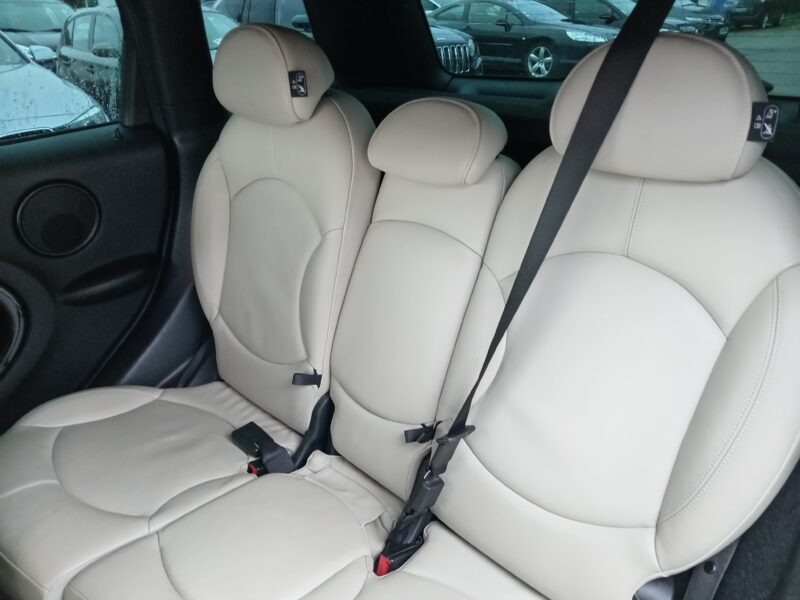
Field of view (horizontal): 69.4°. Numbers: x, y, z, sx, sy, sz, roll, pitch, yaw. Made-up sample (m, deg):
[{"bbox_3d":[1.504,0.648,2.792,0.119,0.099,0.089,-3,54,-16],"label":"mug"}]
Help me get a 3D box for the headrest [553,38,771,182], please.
[{"bbox_3d":[0.307,-0.234,0.702,0.250,0.170,0.140,19,27,34],"label":"headrest"}]

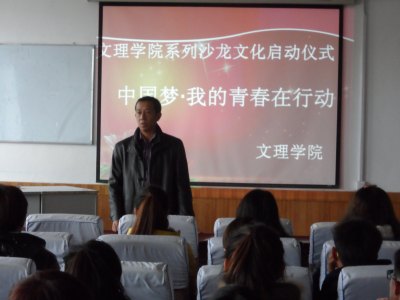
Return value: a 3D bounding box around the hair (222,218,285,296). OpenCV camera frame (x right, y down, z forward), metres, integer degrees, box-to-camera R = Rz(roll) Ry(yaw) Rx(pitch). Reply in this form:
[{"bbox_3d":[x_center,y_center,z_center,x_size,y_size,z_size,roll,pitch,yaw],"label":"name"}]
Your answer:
[{"bbox_3d":[0.176,0.353,3.300,0.200,0.250,0.240,1,2,-5],"label":"hair"}]

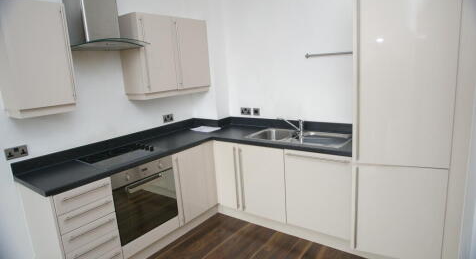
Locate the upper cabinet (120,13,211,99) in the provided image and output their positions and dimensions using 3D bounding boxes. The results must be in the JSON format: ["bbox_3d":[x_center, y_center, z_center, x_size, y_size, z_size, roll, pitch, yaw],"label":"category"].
[{"bbox_3d":[-0.735,-0.763,2.997,0.296,0.798,0.923,5,14,36],"label":"upper cabinet"}]

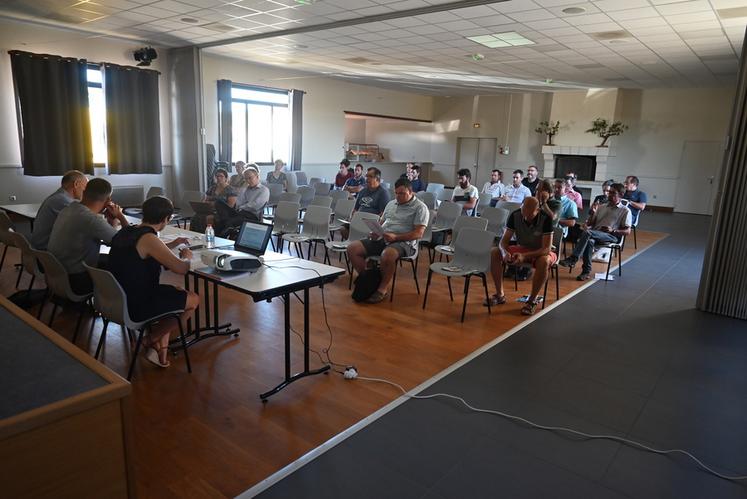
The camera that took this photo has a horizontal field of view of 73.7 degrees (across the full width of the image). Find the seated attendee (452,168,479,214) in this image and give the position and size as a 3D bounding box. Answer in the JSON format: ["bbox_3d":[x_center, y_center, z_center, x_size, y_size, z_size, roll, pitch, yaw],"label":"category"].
[{"bbox_3d":[1.325,-0.644,8.026,0.500,1.280,0.800,13,16,41],"label":"seated attendee"}]

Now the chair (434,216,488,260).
[{"bbox_3d":[1.058,0.044,5.958,0.530,0.810,0.520,-10,17,-44],"label":"chair"}]

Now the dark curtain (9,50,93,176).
[{"bbox_3d":[-5.655,-2.357,8.867,0.150,2.070,1.180,12,15,38],"label":"dark curtain"}]

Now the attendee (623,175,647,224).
[{"bbox_3d":[4.171,-0.619,8.480,0.800,1.265,0.500,-6,15,-35],"label":"attendee"}]

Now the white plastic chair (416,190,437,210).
[{"bbox_3d":[0.722,-0.582,8.835,0.530,0.810,0.520,-7,15,-38],"label":"white plastic chair"}]

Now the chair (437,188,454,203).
[{"bbox_3d":[1.305,-0.730,9.617,0.500,0.810,0.520,12,16,41],"label":"chair"}]

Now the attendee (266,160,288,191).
[{"bbox_3d":[-2.136,-1.315,10.698,0.450,1.220,0.780,4,12,10],"label":"attendee"}]

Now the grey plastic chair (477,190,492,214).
[{"bbox_3d":[1.847,-0.611,9.115,0.500,0.800,0.510,13,16,41],"label":"grey plastic chair"}]

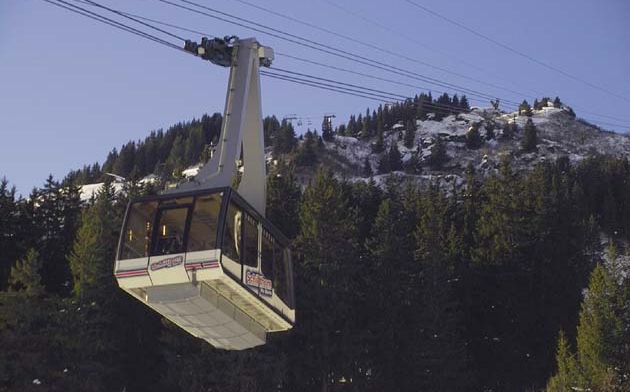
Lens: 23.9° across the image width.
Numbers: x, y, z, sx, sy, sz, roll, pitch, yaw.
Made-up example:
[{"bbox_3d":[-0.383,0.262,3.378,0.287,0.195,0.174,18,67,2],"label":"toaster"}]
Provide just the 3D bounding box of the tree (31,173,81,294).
[{"bbox_3d":[-31.841,4.502,182.506,6.050,15.180,6.050,1,-19,0],"label":"tree"}]

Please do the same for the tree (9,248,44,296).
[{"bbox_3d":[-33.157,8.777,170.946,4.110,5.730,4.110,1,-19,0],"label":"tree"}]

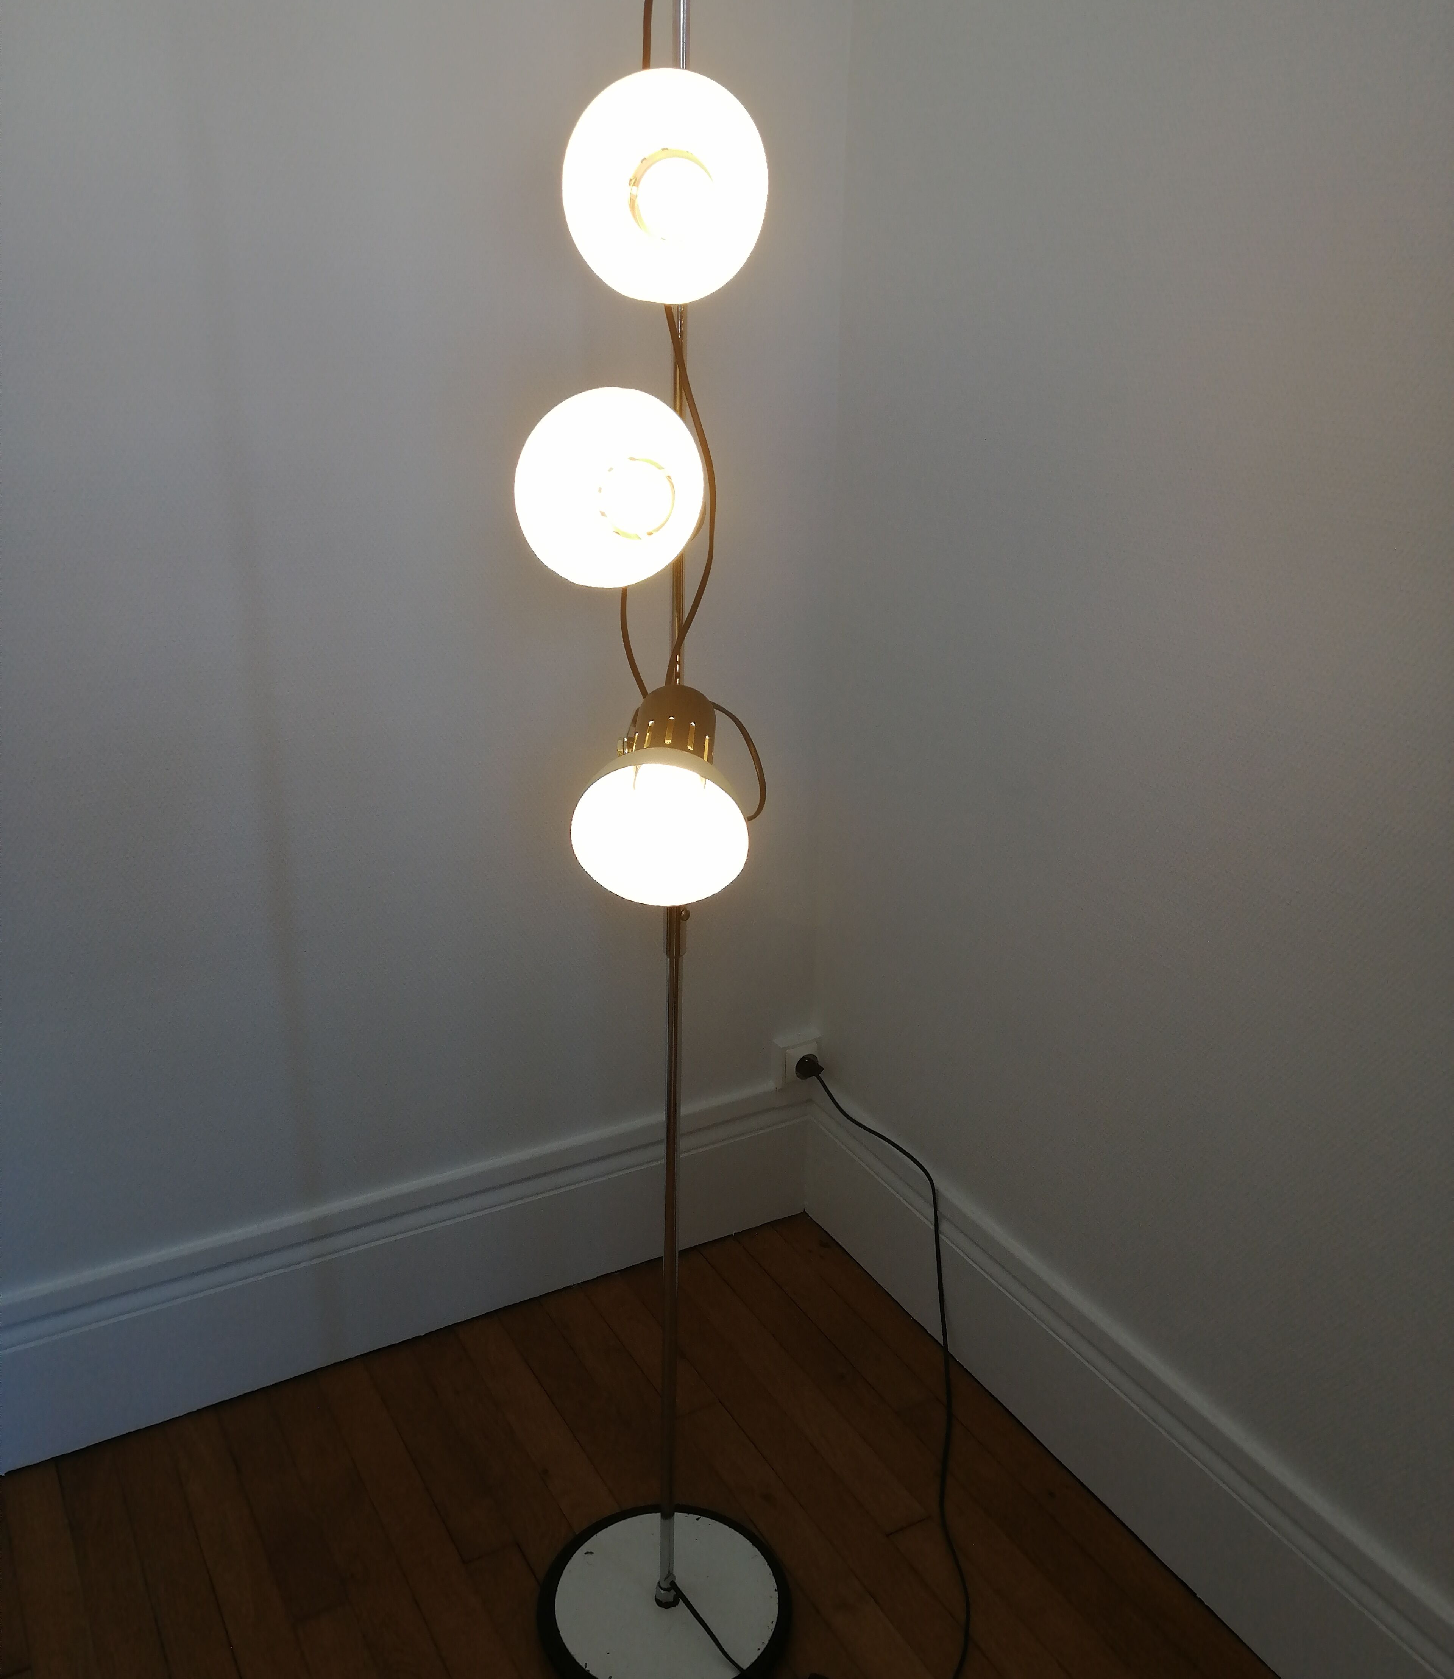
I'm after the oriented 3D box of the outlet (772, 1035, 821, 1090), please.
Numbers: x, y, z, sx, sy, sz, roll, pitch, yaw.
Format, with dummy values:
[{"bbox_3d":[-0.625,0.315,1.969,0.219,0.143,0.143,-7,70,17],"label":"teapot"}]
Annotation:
[{"bbox_3d":[0.111,0.343,2.358,0.073,0.072,0.029,-11,24,-27],"label":"outlet"}]

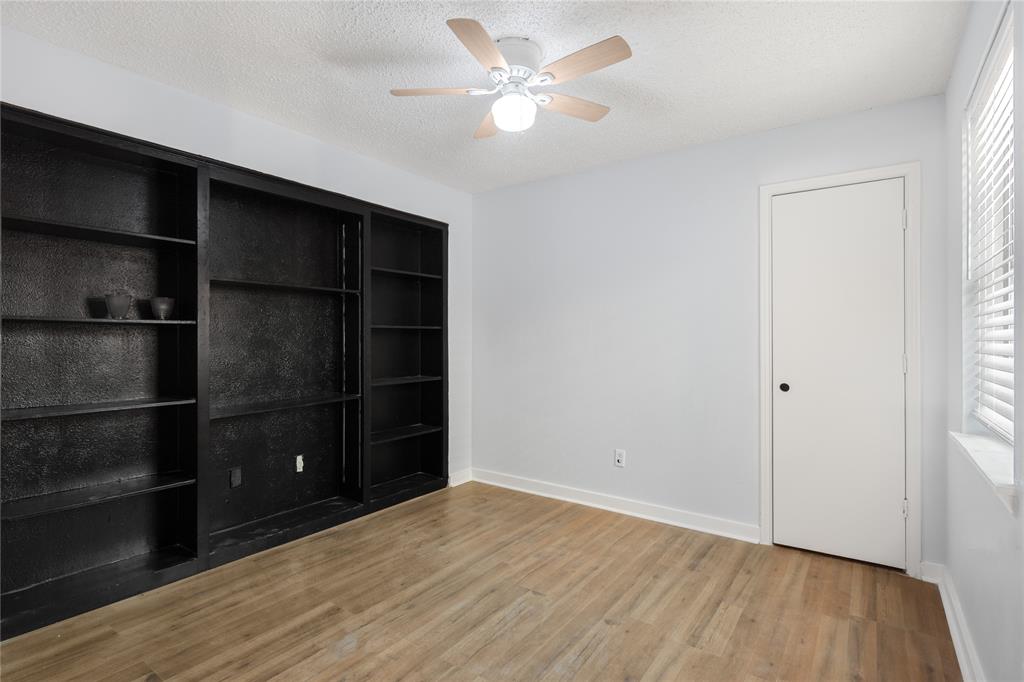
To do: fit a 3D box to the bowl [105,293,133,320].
[{"bbox_3d":[-1.953,-0.162,2.255,0.102,0.128,0.102,0,0,39],"label":"bowl"}]

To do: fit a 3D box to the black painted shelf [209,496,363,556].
[{"bbox_3d":[-1.441,1.157,2.879,0.270,0.036,0.944,0,0,39],"label":"black painted shelf"}]

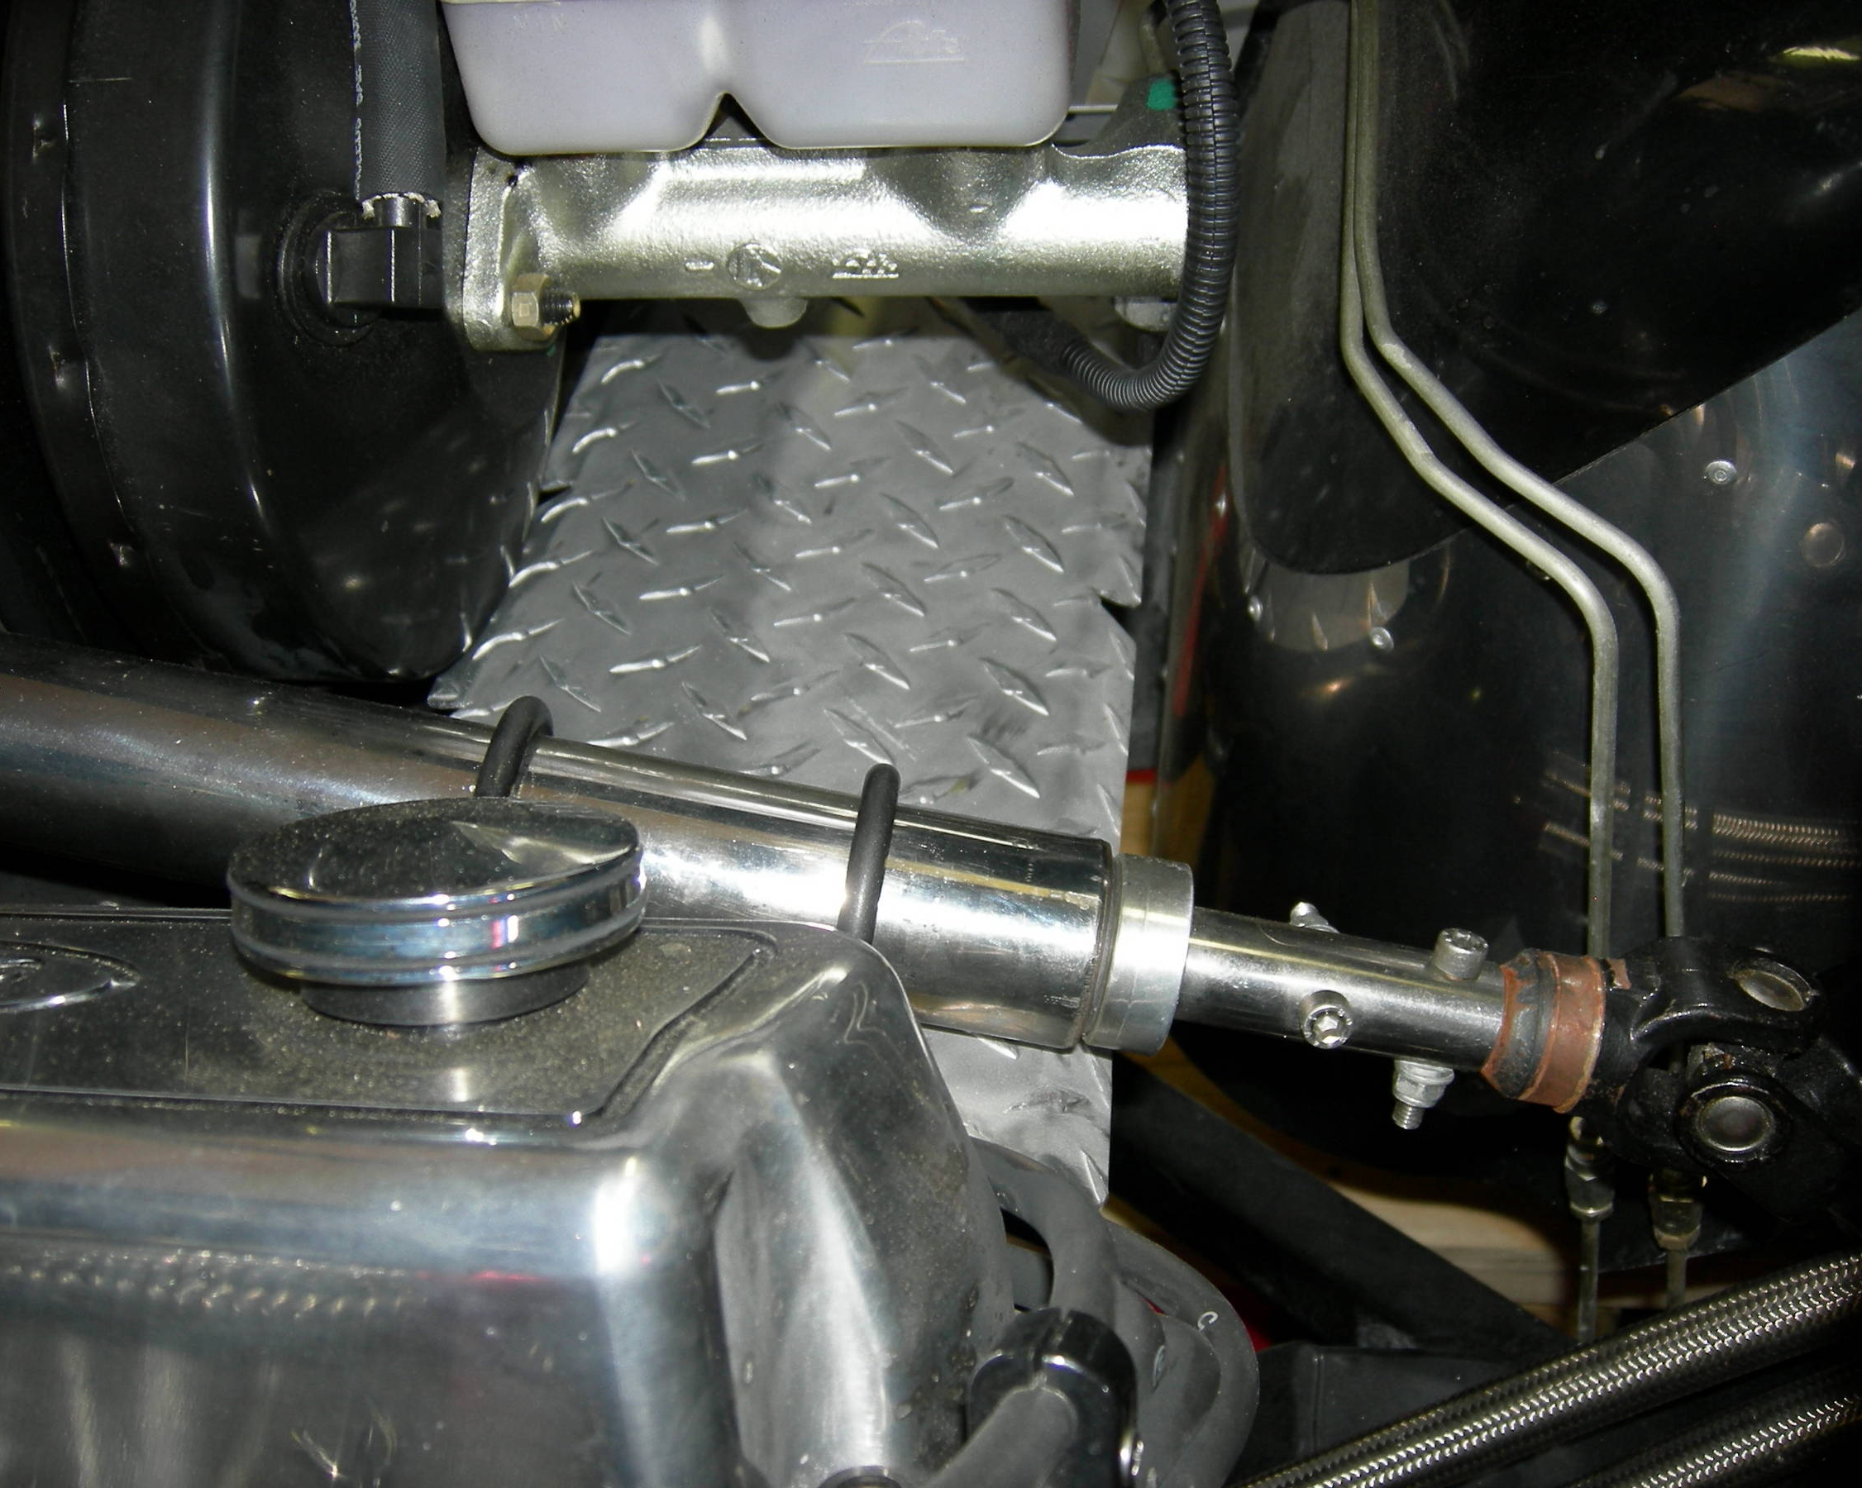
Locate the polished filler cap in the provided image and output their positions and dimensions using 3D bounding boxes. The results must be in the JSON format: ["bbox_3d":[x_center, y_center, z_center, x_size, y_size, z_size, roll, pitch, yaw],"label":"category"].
[{"bbox_3d":[-0.083,0.029,0.351,0.068,0.024,0.068,-1,12,0],"label":"polished filler cap"}]

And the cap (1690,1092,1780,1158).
[{"bbox_3d":[0.160,0.074,0.410,0.017,0.017,0.007,6,30,11],"label":"cap"}]

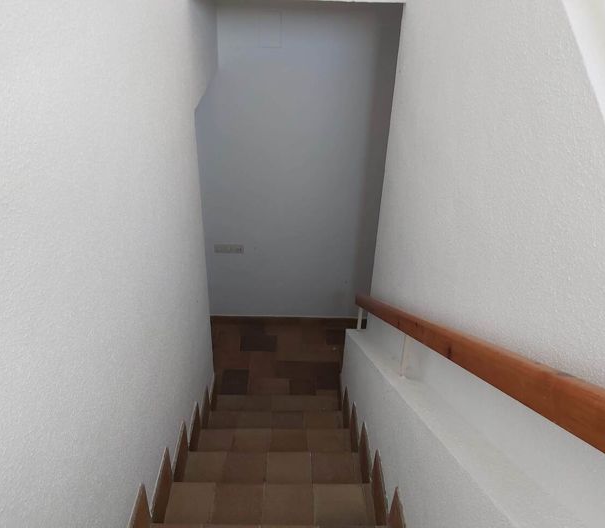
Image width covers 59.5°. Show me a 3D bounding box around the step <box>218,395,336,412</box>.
[{"bbox_3d":[-0.167,1.059,3.533,0.821,0.185,0.302,1,32,-2],"label":"step"}]

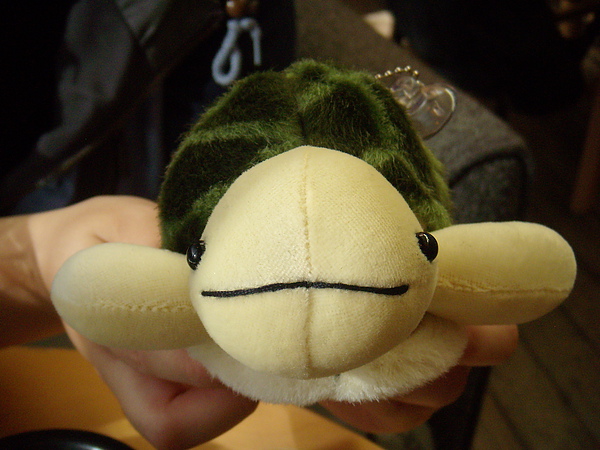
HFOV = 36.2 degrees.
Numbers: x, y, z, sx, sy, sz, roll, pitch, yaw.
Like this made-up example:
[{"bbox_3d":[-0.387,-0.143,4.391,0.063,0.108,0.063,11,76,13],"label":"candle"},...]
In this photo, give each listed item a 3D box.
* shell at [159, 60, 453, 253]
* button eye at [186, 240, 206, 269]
[{"bbox_3d":[0.002,-0.026,0.365,0.115,0.070,0.115,-2,28,1],"label":"shell"},{"bbox_3d":[-0.034,0.010,0.305,0.005,0.009,0.009,15,19,-28],"label":"button eye"}]

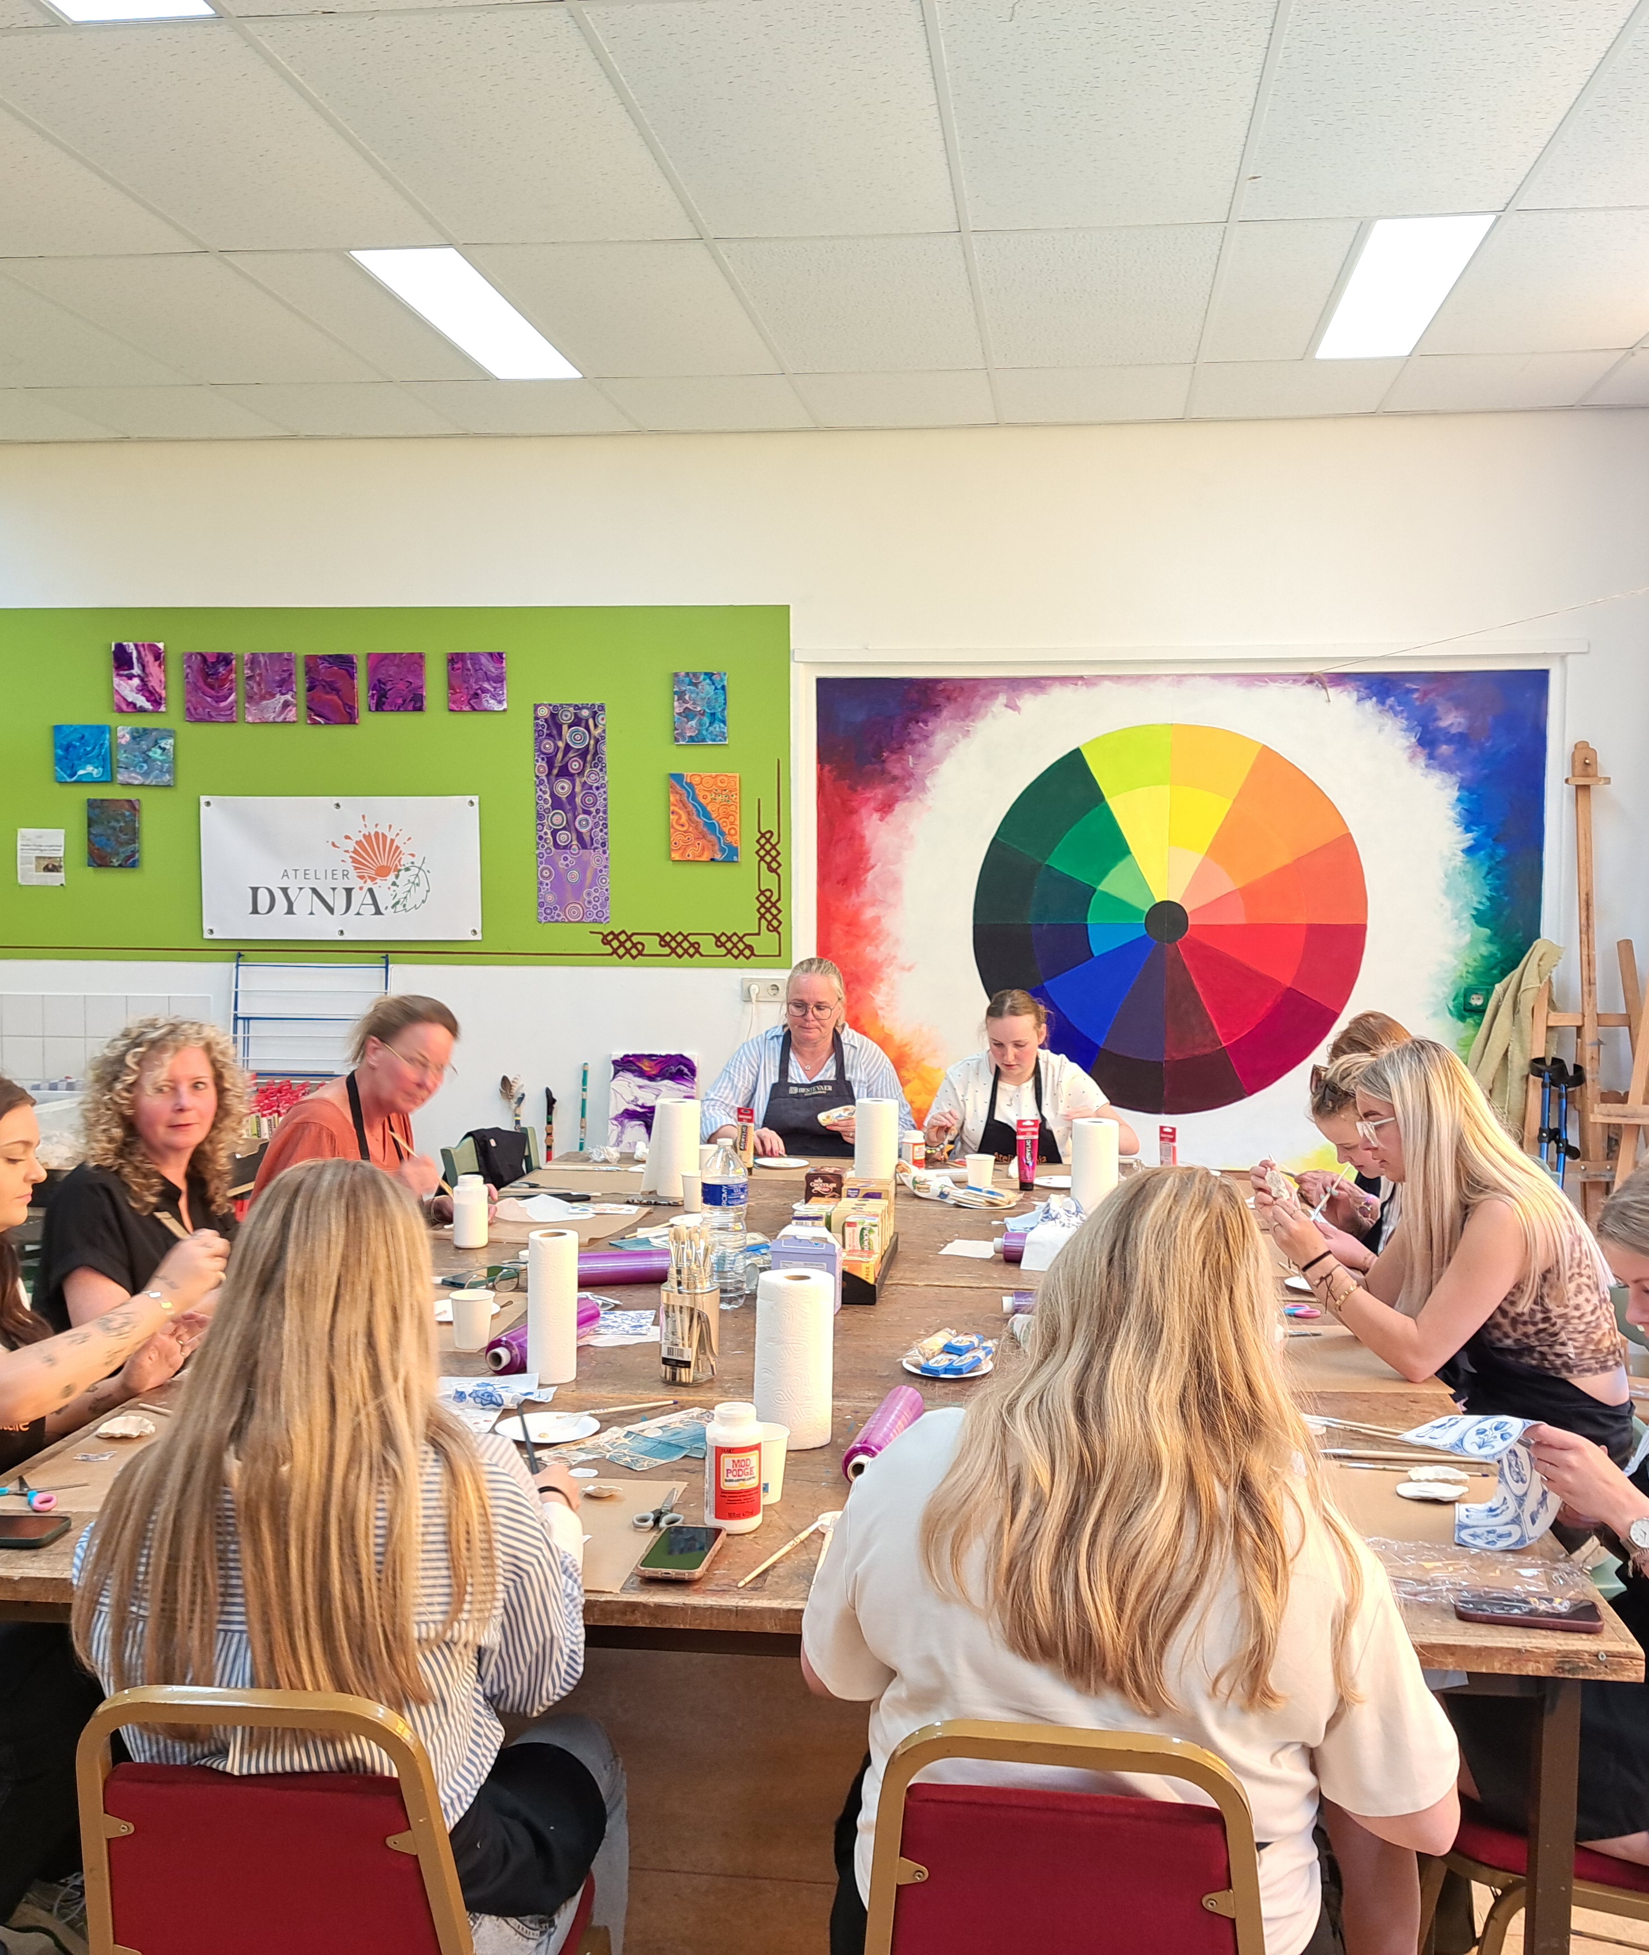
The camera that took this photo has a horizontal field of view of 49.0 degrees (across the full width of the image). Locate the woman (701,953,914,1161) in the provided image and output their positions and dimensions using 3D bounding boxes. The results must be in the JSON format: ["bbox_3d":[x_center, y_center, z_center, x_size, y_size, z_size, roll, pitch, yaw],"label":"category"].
[{"bbox_3d":[-0.050,0.606,5.525,0.620,1.320,0.720,1,4,4],"label":"woman"}]

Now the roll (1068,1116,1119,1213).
[{"bbox_3d":[0.665,0.474,4.434,0.113,0.240,0.113,1,4,7],"label":"roll"}]

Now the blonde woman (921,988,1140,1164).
[{"bbox_3d":[0.612,0.657,5.393,0.610,1.250,0.720,1,4,12],"label":"blonde woman"}]

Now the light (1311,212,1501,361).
[{"bbox_3d":[1.437,-1.722,4.548,0.280,0.060,1.170,1,4,7],"label":"light"}]

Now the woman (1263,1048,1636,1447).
[{"bbox_3d":[1.116,0.778,3.265,0.740,1.315,0.520,1,4,12],"label":"woman"}]

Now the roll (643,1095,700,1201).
[{"bbox_3d":[-0.397,0.443,4.720,0.130,0.245,0.120,1,4,7],"label":"roll"}]

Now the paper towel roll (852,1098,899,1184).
[{"bbox_3d":[0.137,0.446,4.763,0.113,0.240,0.113,1,4,7],"label":"paper towel roll"}]

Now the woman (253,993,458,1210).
[{"bbox_3d":[-1.070,0.691,4.378,0.730,1.290,0.520,3,4,27],"label":"woman"}]

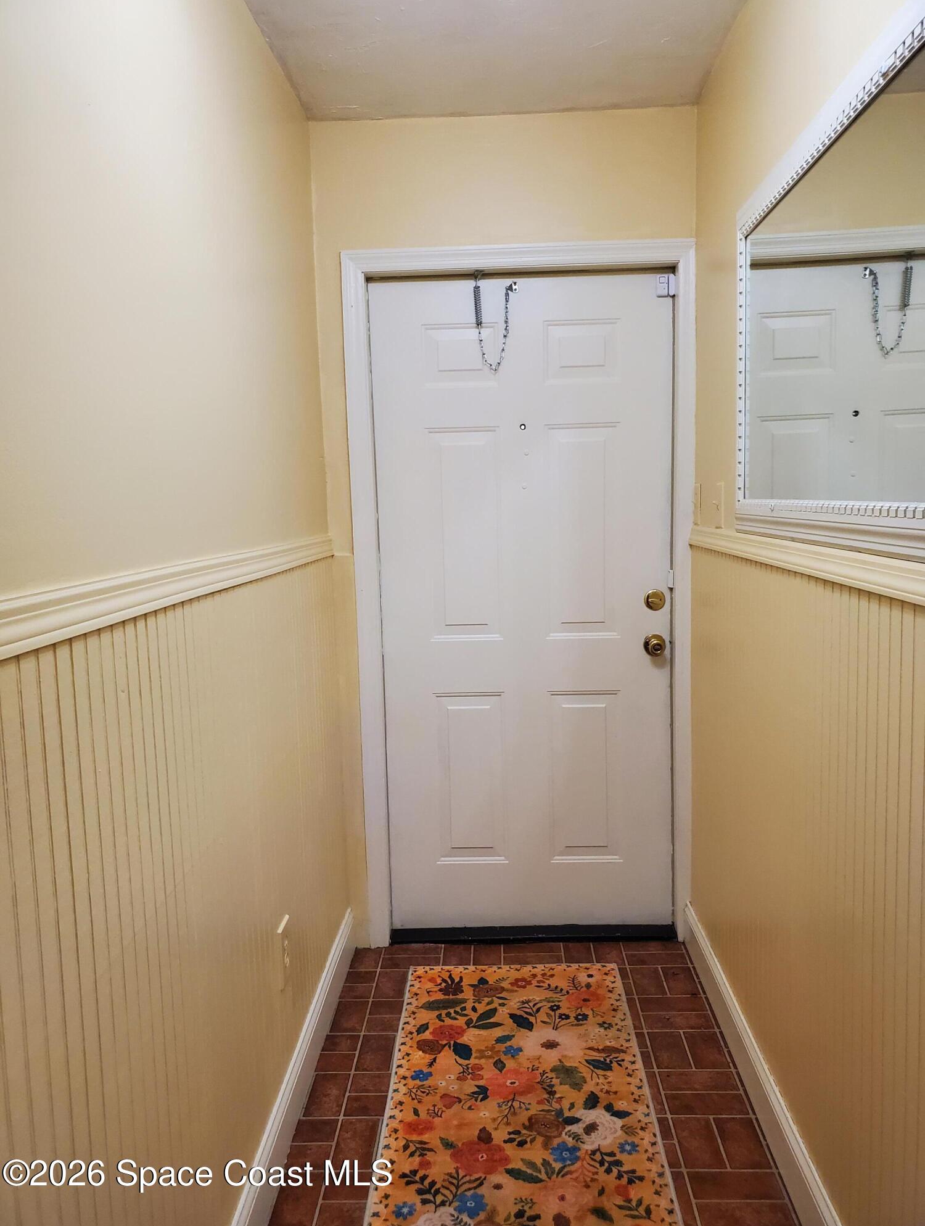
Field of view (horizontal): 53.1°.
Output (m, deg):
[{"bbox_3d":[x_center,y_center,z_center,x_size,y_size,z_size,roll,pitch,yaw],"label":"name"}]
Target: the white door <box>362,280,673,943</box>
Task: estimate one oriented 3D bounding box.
[{"bbox_3d":[0.199,0.010,2.906,0.909,2.030,0.050,-1,7,2],"label":"white door"}]

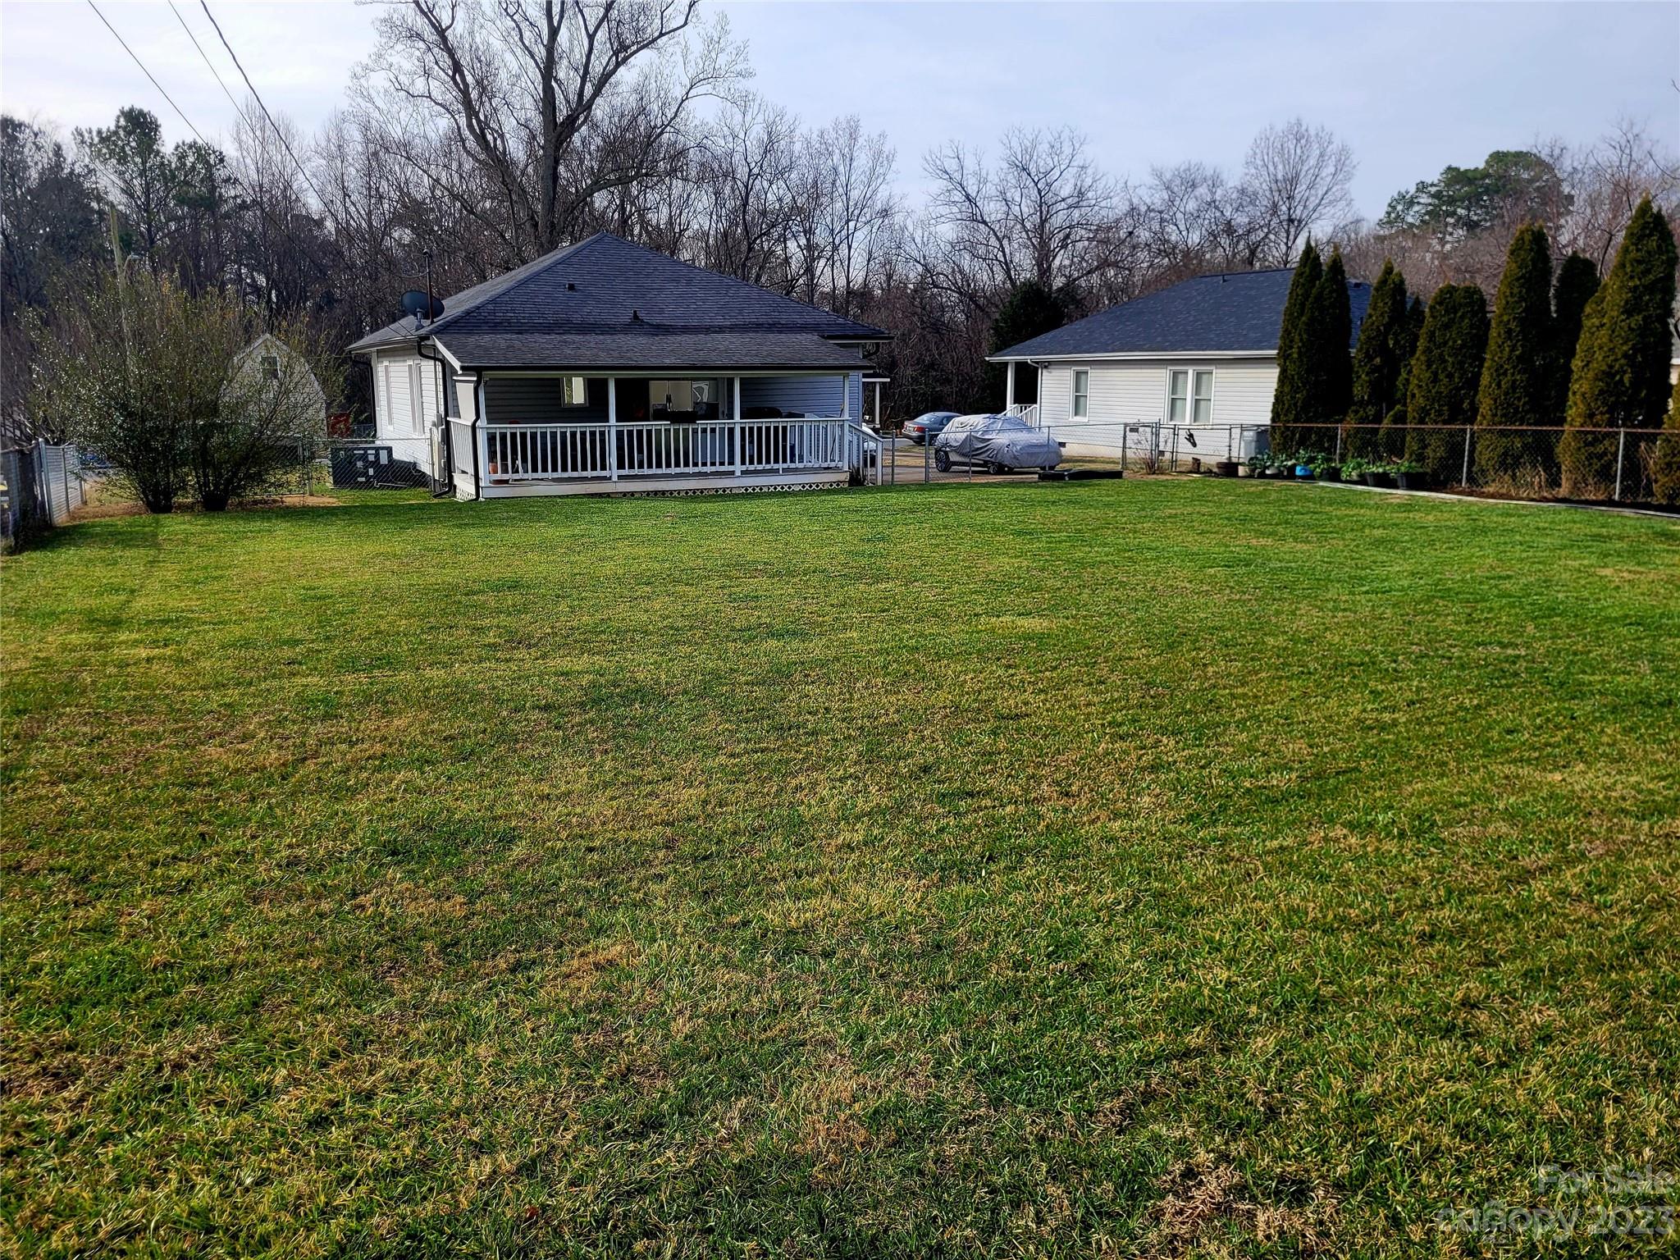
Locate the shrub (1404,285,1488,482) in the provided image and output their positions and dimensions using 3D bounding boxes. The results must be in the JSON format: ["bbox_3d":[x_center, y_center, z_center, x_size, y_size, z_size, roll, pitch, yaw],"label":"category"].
[{"bbox_3d":[12.469,-5.034,25.904,1.480,3.990,1.480,-5,13,-25],"label":"shrub"}]

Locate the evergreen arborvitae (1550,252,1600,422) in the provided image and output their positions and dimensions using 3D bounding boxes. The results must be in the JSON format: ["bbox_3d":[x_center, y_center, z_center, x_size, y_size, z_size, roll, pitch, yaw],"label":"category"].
[{"bbox_3d":[13.912,-4.892,24.029,1.180,4.460,1.180,-5,13,-25],"label":"evergreen arborvitae"}]

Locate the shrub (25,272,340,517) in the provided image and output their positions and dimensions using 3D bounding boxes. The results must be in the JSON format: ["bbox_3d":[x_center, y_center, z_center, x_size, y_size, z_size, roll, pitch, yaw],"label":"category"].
[{"bbox_3d":[-10.215,-3.625,19.468,4.250,3.630,3.800,-6,13,-27],"label":"shrub"}]

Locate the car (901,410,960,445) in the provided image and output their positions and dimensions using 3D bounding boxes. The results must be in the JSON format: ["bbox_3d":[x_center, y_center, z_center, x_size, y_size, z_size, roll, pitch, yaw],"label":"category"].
[{"bbox_3d":[4.868,-8.500,52.663,4.650,1.450,1.800,-5,13,-25],"label":"car"}]

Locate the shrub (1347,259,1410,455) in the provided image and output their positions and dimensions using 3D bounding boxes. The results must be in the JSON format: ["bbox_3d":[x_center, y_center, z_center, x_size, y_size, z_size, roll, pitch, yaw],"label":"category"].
[{"bbox_3d":[11.740,-5.625,27.345,1.270,4.640,1.270,-5,13,-25],"label":"shrub"}]

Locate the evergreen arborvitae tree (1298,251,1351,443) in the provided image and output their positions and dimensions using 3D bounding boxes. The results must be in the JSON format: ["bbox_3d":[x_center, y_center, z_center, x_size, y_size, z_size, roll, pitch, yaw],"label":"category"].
[{"bbox_3d":[11.090,-6.081,28.644,1.170,5.060,1.170,-5,13,-25],"label":"evergreen arborvitae tree"}]

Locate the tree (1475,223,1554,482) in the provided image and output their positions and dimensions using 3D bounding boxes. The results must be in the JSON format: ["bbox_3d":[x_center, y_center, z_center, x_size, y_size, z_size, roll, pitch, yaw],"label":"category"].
[{"bbox_3d":[13.122,-5.274,24.457,1.420,4.980,1.420,-5,13,-25],"label":"tree"}]

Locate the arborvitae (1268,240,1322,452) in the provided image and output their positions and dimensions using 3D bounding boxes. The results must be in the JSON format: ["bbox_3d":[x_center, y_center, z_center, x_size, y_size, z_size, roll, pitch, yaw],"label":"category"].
[{"bbox_3d":[10.697,-6.326,29.437,1.220,5.290,1.220,-5,13,-25],"label":"arborvitae"}]

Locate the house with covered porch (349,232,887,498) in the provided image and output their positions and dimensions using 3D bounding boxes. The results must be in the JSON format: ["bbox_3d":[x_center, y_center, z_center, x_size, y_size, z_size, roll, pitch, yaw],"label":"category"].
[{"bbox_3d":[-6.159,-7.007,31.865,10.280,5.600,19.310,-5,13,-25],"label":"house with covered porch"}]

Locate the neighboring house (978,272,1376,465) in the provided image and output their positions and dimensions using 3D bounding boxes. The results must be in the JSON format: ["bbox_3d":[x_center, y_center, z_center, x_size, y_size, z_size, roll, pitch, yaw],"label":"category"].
[{"bbox_3d":[13.417,-8.718,41.403,10.400,5.870,15.800,-5,13,-25],"label":"neighboring house"}]

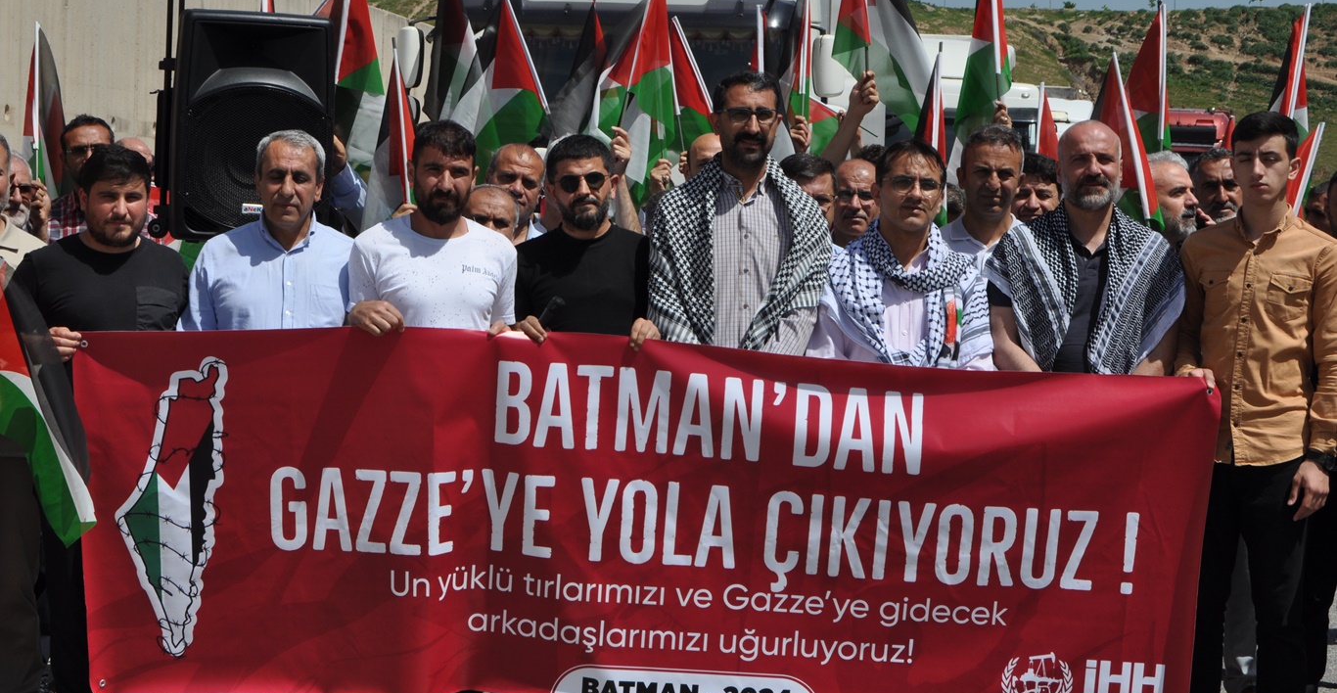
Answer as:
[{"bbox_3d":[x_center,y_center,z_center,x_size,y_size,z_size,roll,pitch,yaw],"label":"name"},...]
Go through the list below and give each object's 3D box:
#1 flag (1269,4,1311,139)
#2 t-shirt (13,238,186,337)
[{"bbox_3d":[1.934,-0.830,8.700,0.157,0.480,0.150,1,1,0],"label":"flag"},{"bbox_3d":[-1.545,0.026,7.580,0.495,0.654,0.280,1,1,-5],"label":"t-shirt"}]

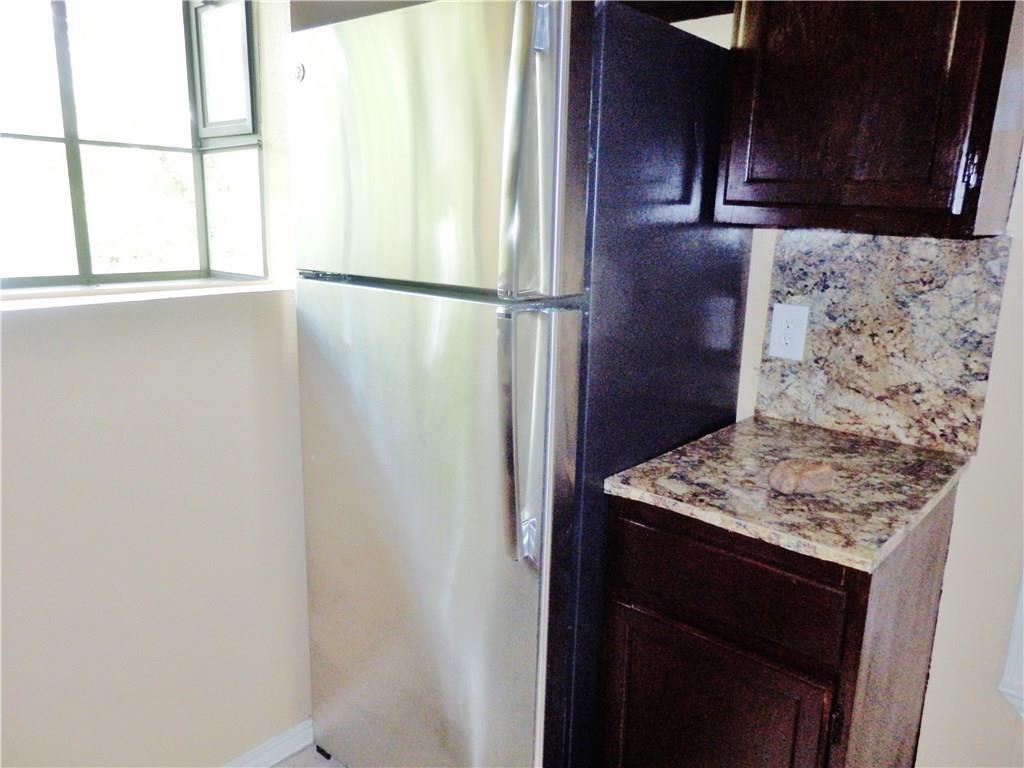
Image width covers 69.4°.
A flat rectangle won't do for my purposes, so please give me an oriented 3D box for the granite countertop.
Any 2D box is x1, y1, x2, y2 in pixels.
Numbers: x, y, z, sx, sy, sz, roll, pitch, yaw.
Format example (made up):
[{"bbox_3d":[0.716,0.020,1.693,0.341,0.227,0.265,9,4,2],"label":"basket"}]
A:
[{"bbox_3d":[0.552,0.173,1.422,0.460,0.021,0.636,12,17,41],"label":"granite countertop"}]

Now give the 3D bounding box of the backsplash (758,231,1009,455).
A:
[{"bbox_3d":[0.775,-0.101,1.604,0.459,0.440,0.020,12,17,41],"label":"backsplash"}]

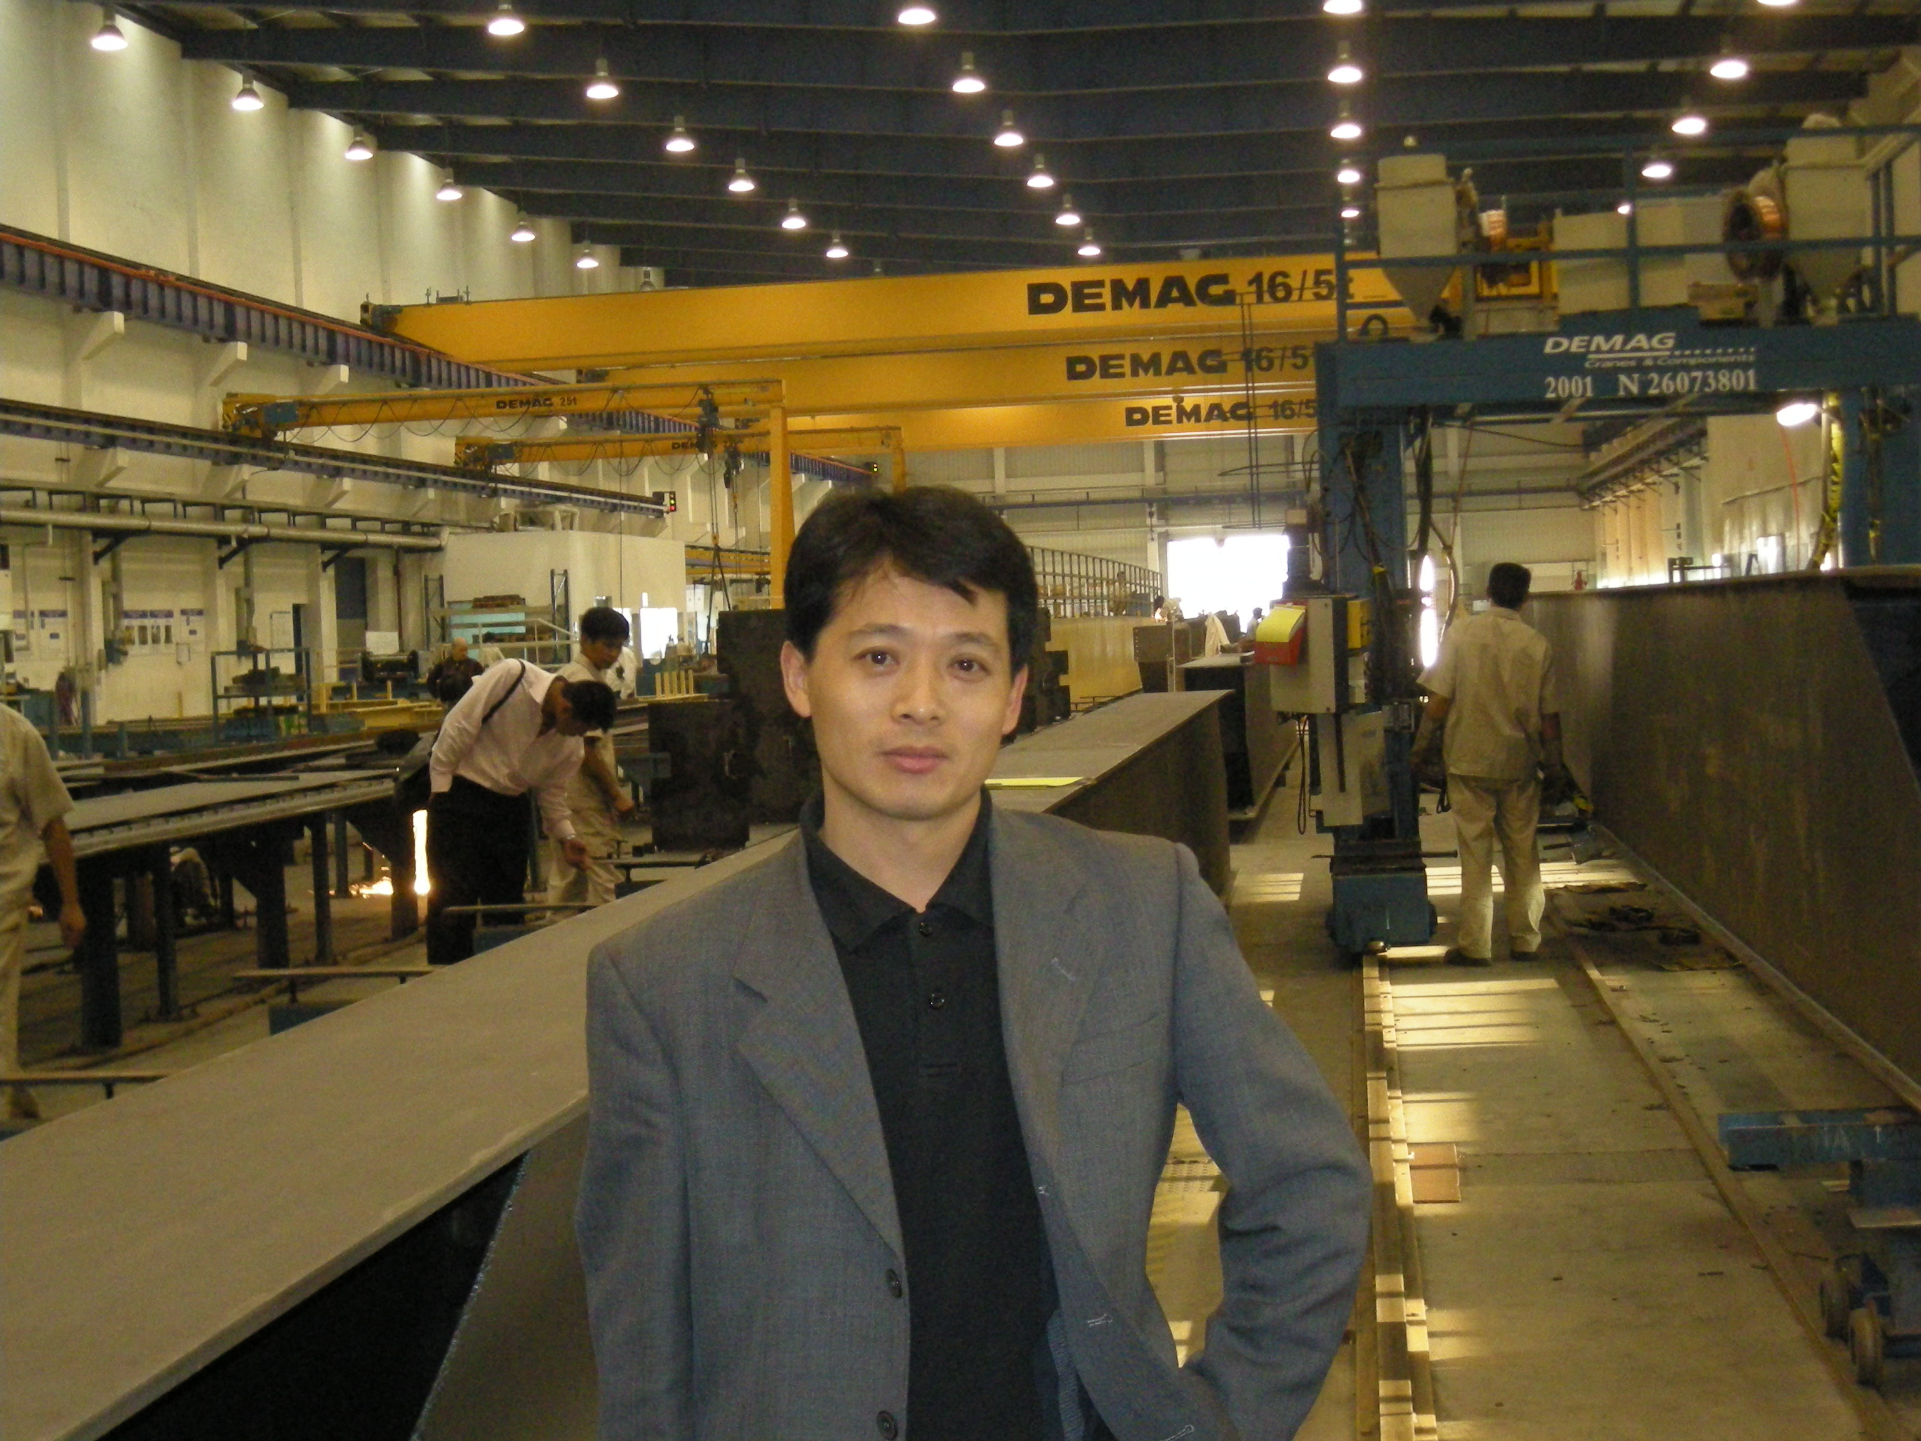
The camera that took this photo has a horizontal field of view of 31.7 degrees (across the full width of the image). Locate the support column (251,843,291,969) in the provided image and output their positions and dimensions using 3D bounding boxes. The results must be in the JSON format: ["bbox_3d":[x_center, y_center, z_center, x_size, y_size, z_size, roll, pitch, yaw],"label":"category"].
[{"bbox_3d":[-3.201,0.879,15.768,0.115,0.720,0.110,-2,2,7],"label":"support column"}]

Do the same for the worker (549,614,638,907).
[{"bbox_3d":[-1.504,0.380,13.700,0.400,1.680,0.490,-1,2,38],"label":"worker"}]

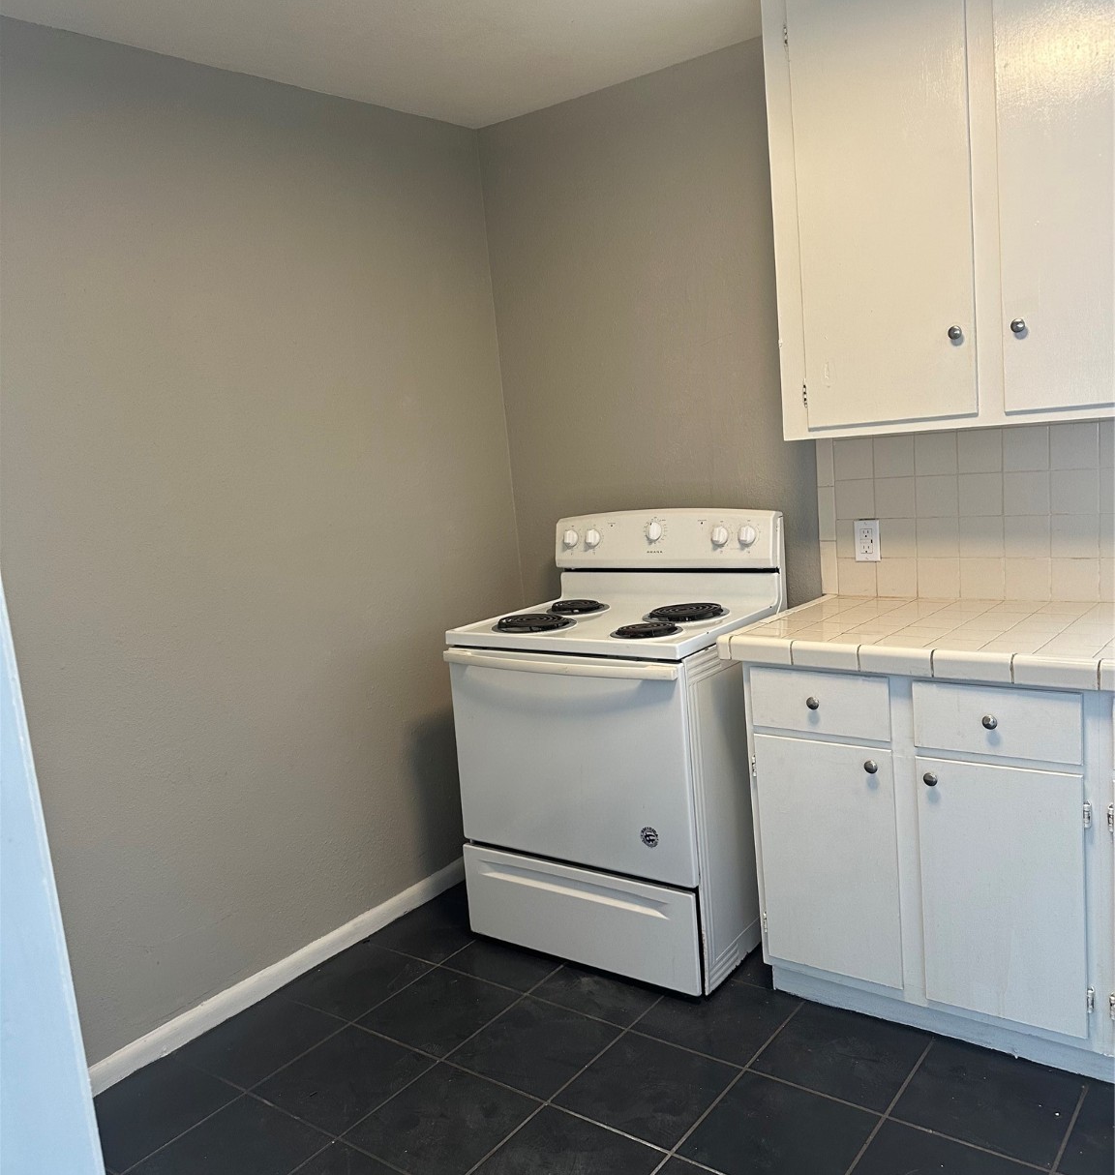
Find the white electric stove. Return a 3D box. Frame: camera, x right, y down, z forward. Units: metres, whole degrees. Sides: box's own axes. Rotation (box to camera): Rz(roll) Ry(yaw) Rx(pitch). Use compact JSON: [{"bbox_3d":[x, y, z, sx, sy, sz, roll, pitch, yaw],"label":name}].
[{"bbox_3d":[0.193,0.399,2.932,0.757,1.185,0.662,1,10,38],"label":"white electric stove"}]

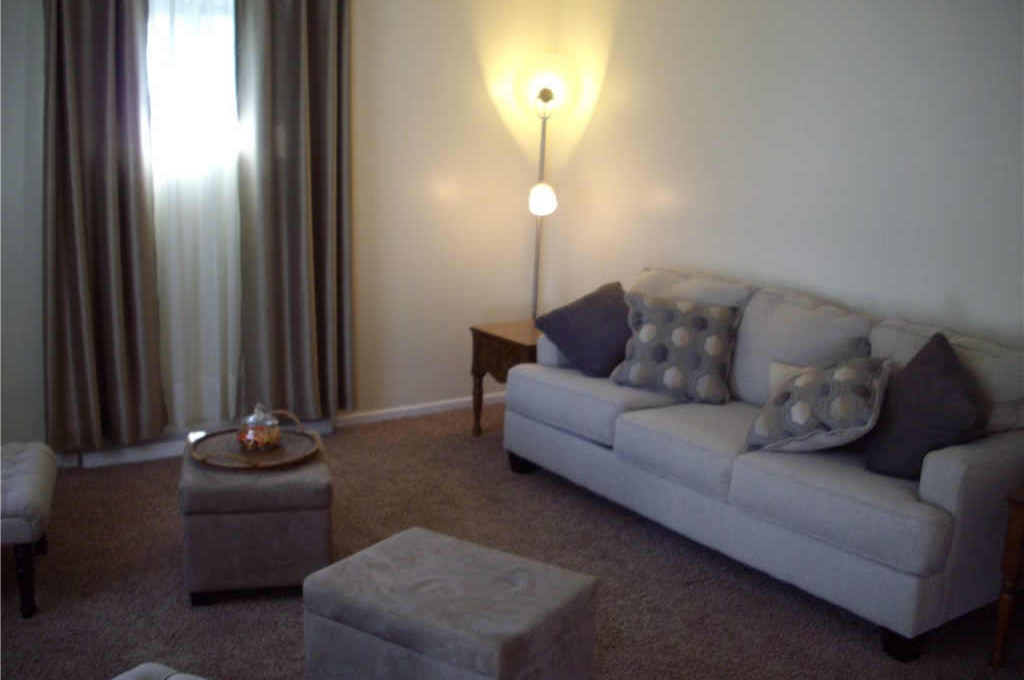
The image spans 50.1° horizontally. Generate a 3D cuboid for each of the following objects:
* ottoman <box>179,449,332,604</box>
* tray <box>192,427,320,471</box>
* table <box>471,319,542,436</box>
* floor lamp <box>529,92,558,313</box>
[{"bbox_3d":[-0.923,0.624,3.964,0.474,0.428,0.617,-2,12,-14],"label":"ottoman"},{"bbox_3d":[-0.918,0.397,3.939,0.464,0.041,0.464,-2,12,-14],"label":"tray"},{"bbox_3d":[0.191,0.237,5.581,0.643,0.593,0.603,-6,14,-33],"label":"table"},{"bbox_3d":[0.139,-0.456,5.976,0.245,1.792,0.245,-6,13,-32],"label":"floor lamp"}]

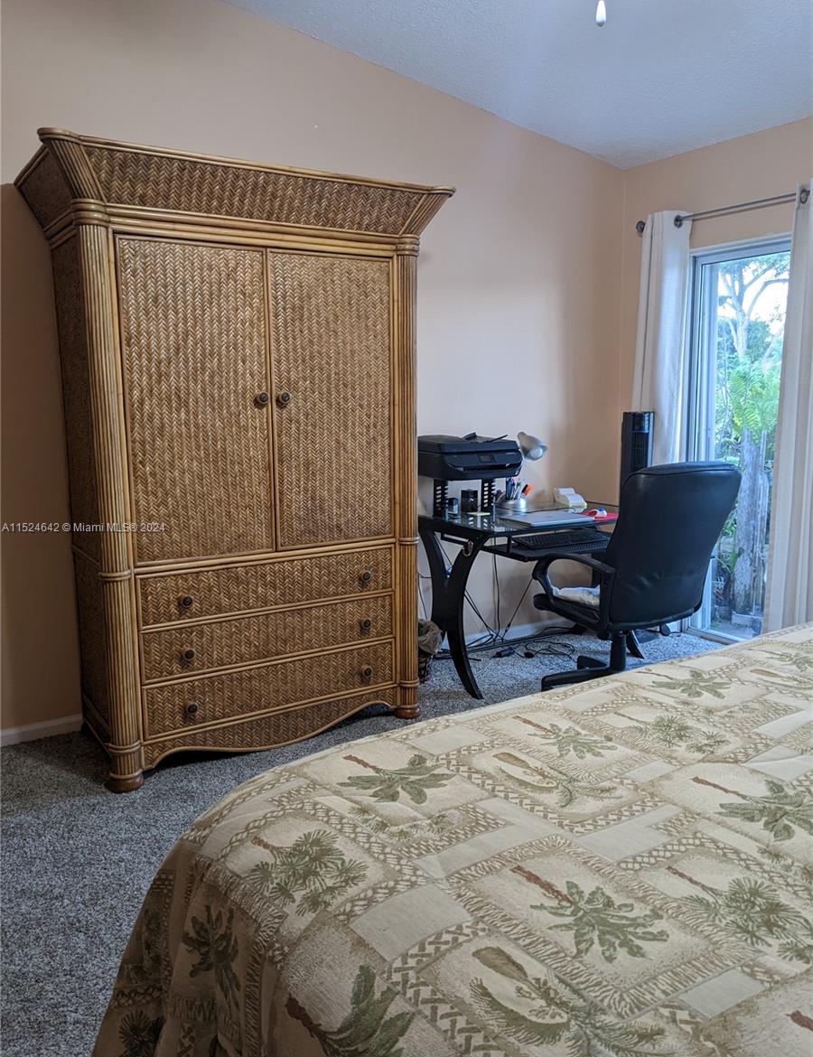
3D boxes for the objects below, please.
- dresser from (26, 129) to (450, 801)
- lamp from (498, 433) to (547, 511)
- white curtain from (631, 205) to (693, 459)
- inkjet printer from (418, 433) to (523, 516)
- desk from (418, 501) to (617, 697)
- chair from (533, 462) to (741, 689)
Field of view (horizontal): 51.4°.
[{"bbox_3d":[-0.617,-0.217,3.224,1.415,2.063,0.730,-6,11,-32],"label":"dresser"},{"bbox_3d":[0.573,-0.281,4.190,0.282,0.383,0.203,-9,12,-42],"label":"lamp"},{"bbox_3d":[1.335,-0.533,4.470,0.100,2.175,0.321,-6,11,-32],"label":"white curtain"},{"bbox_3d":[0.247,-0.339,3.908,0.452,0.191,0.367,-6,11,-32],"label":"inkjet printer"},{"bbox_3d":[0.624,0.303,4.110,1.068,0.747,0.694,-6,11,-32],"label":"desk"},{"bbox_3d":[0.956,0.221,3.644,0.616,1.048,0.707,-5,10,-29],"label":"chair"}]

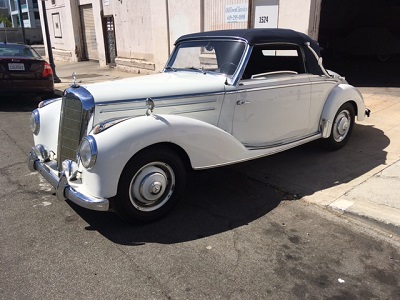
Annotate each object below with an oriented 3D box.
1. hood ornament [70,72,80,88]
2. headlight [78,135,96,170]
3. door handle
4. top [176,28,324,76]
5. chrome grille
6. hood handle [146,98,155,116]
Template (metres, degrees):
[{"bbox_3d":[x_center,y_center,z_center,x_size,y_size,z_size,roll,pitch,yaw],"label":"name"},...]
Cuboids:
[{"bbox_3d":[-1.063,-0.587,2.843,0.070,0.130,0.075,-16,23,-37],"label":"hood ornament"},{"bbox_3d":[-0.776,0.019,2.374,0.085,0.238,0.235,-16,23,-37],"label":"headlight"},{"bbox_3d":[0.412,-0.450,3.176,0.175,0.040,0.050,-16,23,-37],"label":"door handle"},{"bbox_3d":[0.640,-1.204,4.126,1.550,0.550,1.300,-16,23,-37],"label":"top"},{"bbox_3d":[-1.094,-0.160,2.946,0.150,0.770,0.500,-4,15,-40],"label":"chrome grille"},{"bbox_3d":[-0.393,-0.332,2.625,0.060,0.138,0.080,-16,23,-37],"label":"hood handle"}]

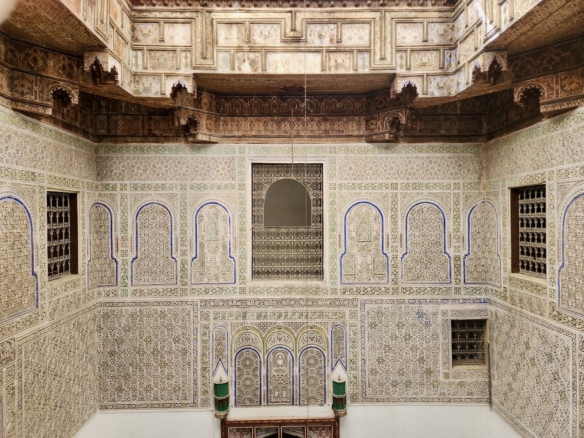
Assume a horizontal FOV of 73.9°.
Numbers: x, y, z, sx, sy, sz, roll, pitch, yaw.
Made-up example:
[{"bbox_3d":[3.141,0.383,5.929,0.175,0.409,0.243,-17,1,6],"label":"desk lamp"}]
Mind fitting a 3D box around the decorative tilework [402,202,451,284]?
[{"bbox_3d":[2.279,0.413,6.549,0.817,1.384,0.050,0,0,-1],"label":"decorative tilework"}]

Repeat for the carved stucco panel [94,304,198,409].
[{"bbox_3d":[-2.406,2.255,6.445,1.648,1.785,0.050,0,0,-1],"label":"carved stucco panel"}]

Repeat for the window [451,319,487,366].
[{"bbox_3d":[3.014,2.113,6.633,0.627,0.824,0.130,0,0,-1],"label":"window"}]

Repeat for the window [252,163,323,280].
[{"bbox_3d":[-0.071,0.046,6.548,1.185,1.975,0.100,0,0,-1],"label":"window"}]

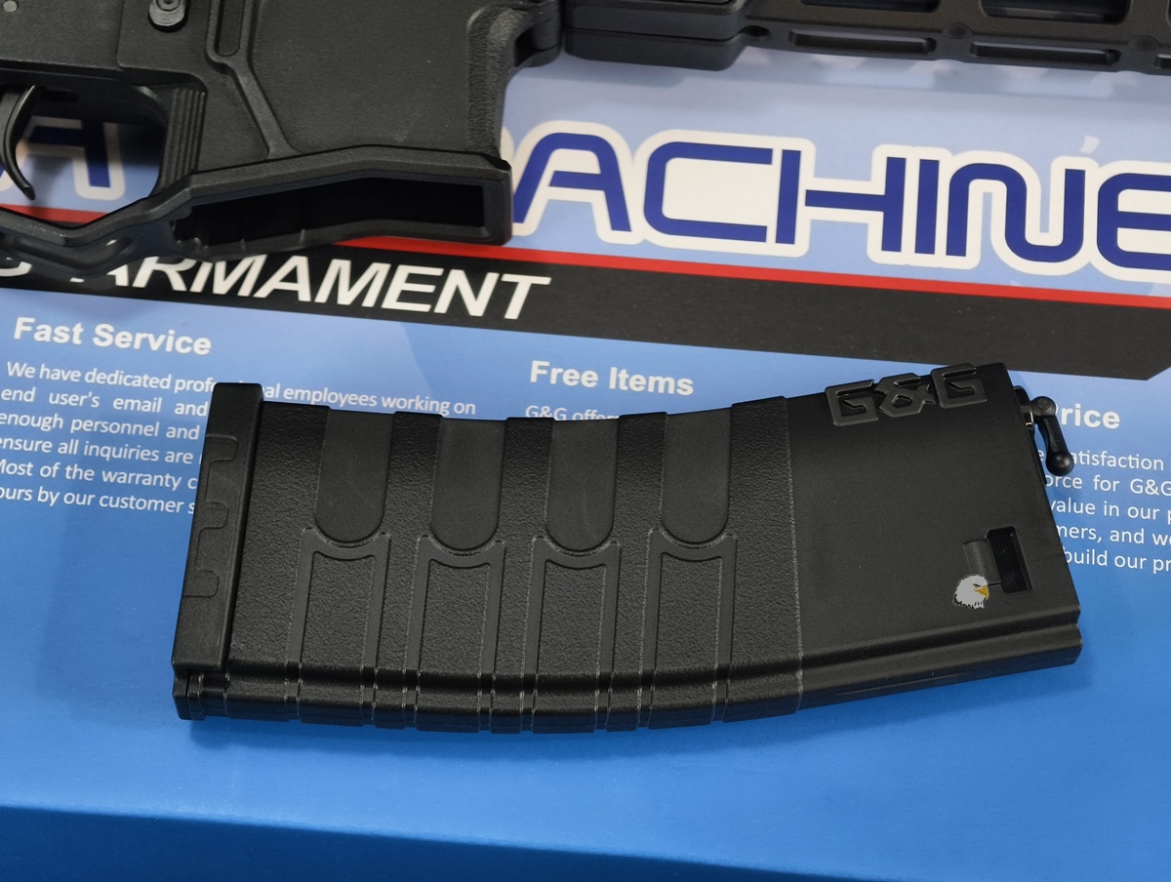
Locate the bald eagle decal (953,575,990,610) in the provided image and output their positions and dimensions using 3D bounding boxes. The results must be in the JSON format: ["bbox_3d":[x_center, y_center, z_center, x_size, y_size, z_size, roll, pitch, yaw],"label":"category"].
[{"bbox_3d":[0.074,0.029,0.555,0.007,0.001,0.007,0,61,-5],"label":"bald eagle decal"}]

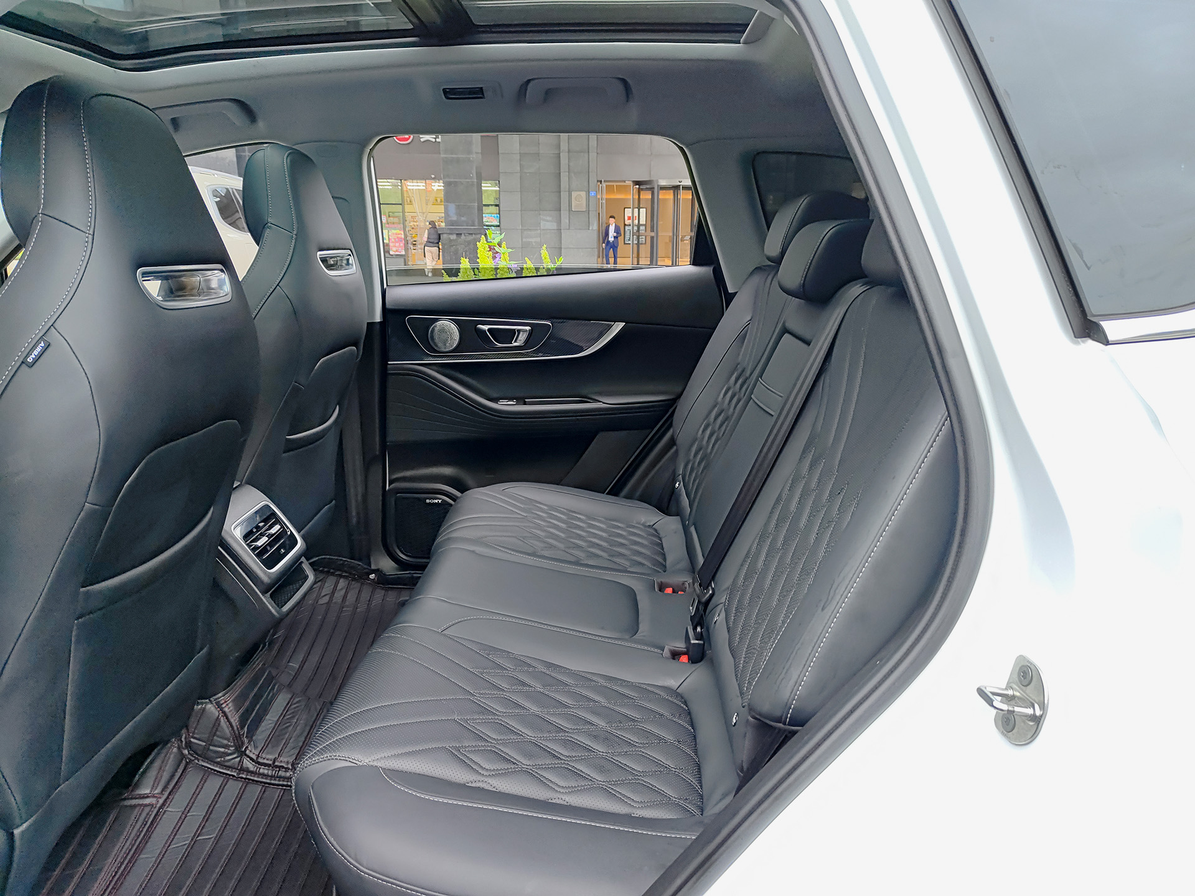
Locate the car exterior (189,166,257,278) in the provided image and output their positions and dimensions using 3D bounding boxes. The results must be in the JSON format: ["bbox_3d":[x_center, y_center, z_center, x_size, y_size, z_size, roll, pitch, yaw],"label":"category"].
[{"bbox_3d":[-3.973,-1.661,8.063,1.860,1.730,4.680,-1,15,-4],"label":"car exterior"}]

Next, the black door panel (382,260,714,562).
[{"bbox_3d":[-0.117,-0.086,2.197,0.870,0.775,0.140,0,15,-1],"label":"black door panel"}]

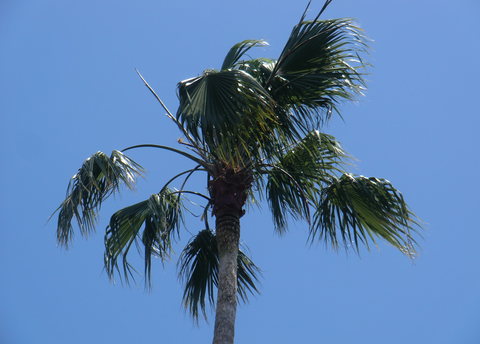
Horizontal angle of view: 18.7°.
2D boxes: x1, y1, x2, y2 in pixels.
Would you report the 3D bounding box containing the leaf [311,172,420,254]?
[{"bbox_3d":[1.360,0.475,15.900,1.180,0.670,0.650,2,-28,1],"label":"leaf"}]

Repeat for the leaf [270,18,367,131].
[{"bbox_3d":[0.879,-1.103,16.300,1.120,1.100,0.650,2,-28,1],"label":"leaf"}]

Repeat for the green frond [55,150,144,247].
[{"bbox_3d":[-1.544,0.291,16.000,0.990,0.880,0.600,2,-28,1],"label":"green frond"}]

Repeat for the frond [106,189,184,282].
[{"bbox_3d":[-1.054,0.693,15.900,0.850,0.890,0.600,2,-28,1],"label":"frond"}]

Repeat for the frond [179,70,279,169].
[{"bbox_3d":[-0.134,-0.584,15.600,1.090,0.840,0.650,2,-28,1],"label":"frond"}]

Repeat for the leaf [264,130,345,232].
[{"bbox_3d":[0.720,0.104,16.000,0.900,0.920,0.650,2,-28,1],"label":"leaf"}]

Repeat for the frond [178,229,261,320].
[{"bbox_3d":[-0.231,1.155,16.400,0.920,0.880,0.550,2,-28,1],"label":"frond"}]

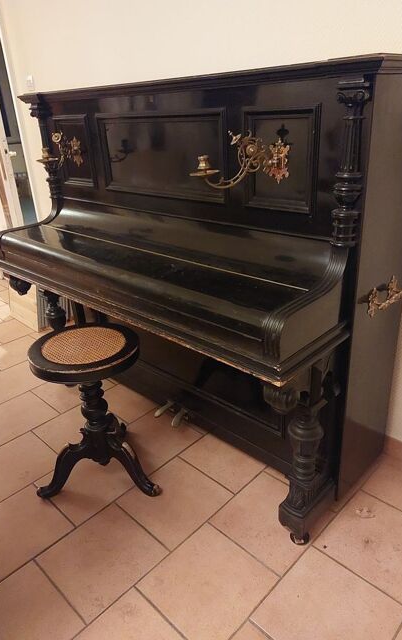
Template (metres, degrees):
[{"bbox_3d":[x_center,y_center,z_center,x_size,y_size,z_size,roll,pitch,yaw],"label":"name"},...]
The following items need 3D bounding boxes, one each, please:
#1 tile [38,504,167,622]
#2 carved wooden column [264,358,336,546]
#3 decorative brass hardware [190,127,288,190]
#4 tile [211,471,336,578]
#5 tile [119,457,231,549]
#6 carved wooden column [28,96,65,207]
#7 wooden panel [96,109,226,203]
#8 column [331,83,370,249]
[{"bbox_3d":[-0.298,0.717,1.400,0.291,0.010,0.293,20,34,41],"label":"tile"},{"bbox_3d":[0.309,0.363,1.335,0.100,0.616,0.253,20,34,41],"label":"carved wooden column"},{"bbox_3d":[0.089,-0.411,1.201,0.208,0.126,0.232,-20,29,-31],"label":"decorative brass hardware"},{"bbox_3d":[0.230,0.641,1.491,0.291,0.010,0.293,20,34,41],"label":"tile"},{"bbox_3d":[-0.090,0.620,1.595,0.298,0.010,0.298,20,34,41],"label":"tile"},{"bbox_3d":[-0.642,-0.695,1.954,0.077,0.418,0.077,20,33,40],"label":"carved wooden column"},{"bbox_3d":[-0.148,-0.549,1.541,0.624,0.266,0.031,20,33,40],"label":"wooden panel"},{"bbox_3d":[0.343,-0.341,1.068,0.066,0.378,0.063,20,34,41],"label":"column"}]

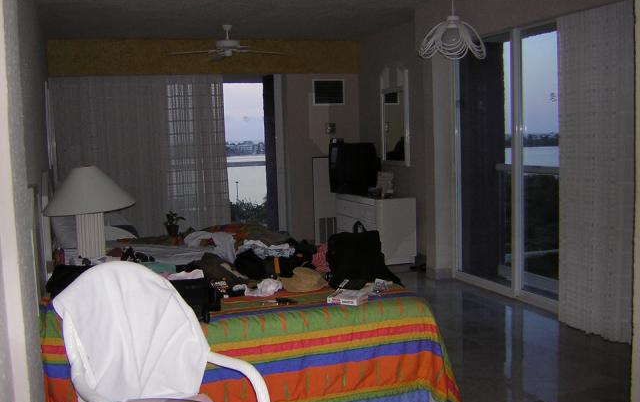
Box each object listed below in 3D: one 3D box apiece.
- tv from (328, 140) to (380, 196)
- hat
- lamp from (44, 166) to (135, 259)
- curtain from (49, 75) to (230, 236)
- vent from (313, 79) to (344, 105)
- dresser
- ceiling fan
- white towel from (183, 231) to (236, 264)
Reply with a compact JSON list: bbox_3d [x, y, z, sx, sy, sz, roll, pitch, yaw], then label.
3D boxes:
[{"bbox_3d":[0.433,-0.383,8.073,0.460,0.600,0.600,-5,6,-37],"label":"tv"},{"bbox_3d":[-0.093,0.449,3.732,0.270,0.120,0.300,-3,5,-19],"label":"hat"},{"bbox_3d":[-1.494,0.075,4.314,0.550,0.630,0.550,-3,5,-19],"label":"lamp"},{"bbox_3d":[-2.031,-0.341,7.725,1.973,2.263,0.130,-3,5,-19],"label":"curtain"},{"bbox_3d":[0.108,-1.381,8.473,0.430,0.330,0.040,-3,5,-19],"label":"vent"},{"bbox_3d":[0.660,0.321,8.078,0.460,0.775,1.339,-3,5,-19],"label":"dresser"},{"bbox_3d":[-0.975,-1.682,7.018,1.240,0.360,1.240,-3,5,-19],"label":"ceiling fan"},{"bbox_3d":[-0.836,0.352,5.038,0.420,0.210,0.380,-3,5,-19],"label":"white towel"}]

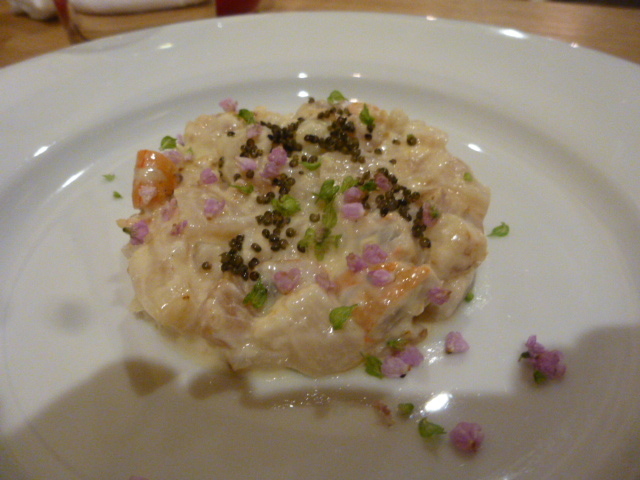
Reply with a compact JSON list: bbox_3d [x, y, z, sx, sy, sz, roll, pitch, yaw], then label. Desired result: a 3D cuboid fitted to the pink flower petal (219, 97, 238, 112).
[{"bbox_3d":[-0.038,-0.056,0.190,0.008,0.005,0.005,0,43,0],"label":"pink flower petal"}]

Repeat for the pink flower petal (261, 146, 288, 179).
[{"bbox_3d":[-0.013,-0.023,0.134,0.006,0.004,0.009,17,45,18],"label":"pink flower petal"}]

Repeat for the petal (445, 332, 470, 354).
[{"bbox_3d":[0.038,0.028,0.127,0.007,0.004,0.005,0,43,0],"label":"petal"}]

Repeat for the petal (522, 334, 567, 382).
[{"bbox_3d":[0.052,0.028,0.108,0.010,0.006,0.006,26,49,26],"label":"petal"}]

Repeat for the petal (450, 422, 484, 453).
[{"bbox_3d":[0.031,0.041,0.096,0.007,0.005,0.005,25,48,25],"label":"petal"}]

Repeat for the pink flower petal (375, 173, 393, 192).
[{"bbox_3d":[0.018,-0.016,0.128,0.005,0.003,0.005,6,43,7],"label":"pink flower petal"}]

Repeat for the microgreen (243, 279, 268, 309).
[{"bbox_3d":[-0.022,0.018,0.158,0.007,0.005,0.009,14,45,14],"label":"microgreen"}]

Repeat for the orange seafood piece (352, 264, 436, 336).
[{"bbox_3d":[0.019,0.015,0.121,0.019,0.008,0.012,-33,52,-30],"label":"orange seafood piece"}]

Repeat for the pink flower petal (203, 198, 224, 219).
[{"bbox_3d":[-0.032,-0.009,0.138,0.007,0.003,0.005,0,43,0],"label":"pink flower petal"}]

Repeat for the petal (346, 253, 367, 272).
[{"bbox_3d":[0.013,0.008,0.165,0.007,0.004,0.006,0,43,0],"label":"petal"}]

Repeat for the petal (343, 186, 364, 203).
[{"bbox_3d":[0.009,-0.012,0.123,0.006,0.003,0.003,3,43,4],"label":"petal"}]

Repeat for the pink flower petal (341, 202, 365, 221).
[{"bbox_3d":[0.009,-0.007,0.119,0.006,0.003,0.004,3,43,4],"label":"pink flower petal"}]

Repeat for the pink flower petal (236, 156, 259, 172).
[{"bbox_3d":[-0.021,-0.022,0.135,0.006,0.003,0.004,-7,43,-8],"label":"pink flower petal"}]

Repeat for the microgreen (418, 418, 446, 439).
[{"bbox_3d":[0.024,0.040,0.099,0.006,0.003,0.004,19,46,20],"label":"microgreen"}]

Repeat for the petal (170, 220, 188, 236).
[{"bbox_3d":[-0.043,-0.003,0.140,0.005,0.002,0.005,0,43,0],"label":"petal"}]

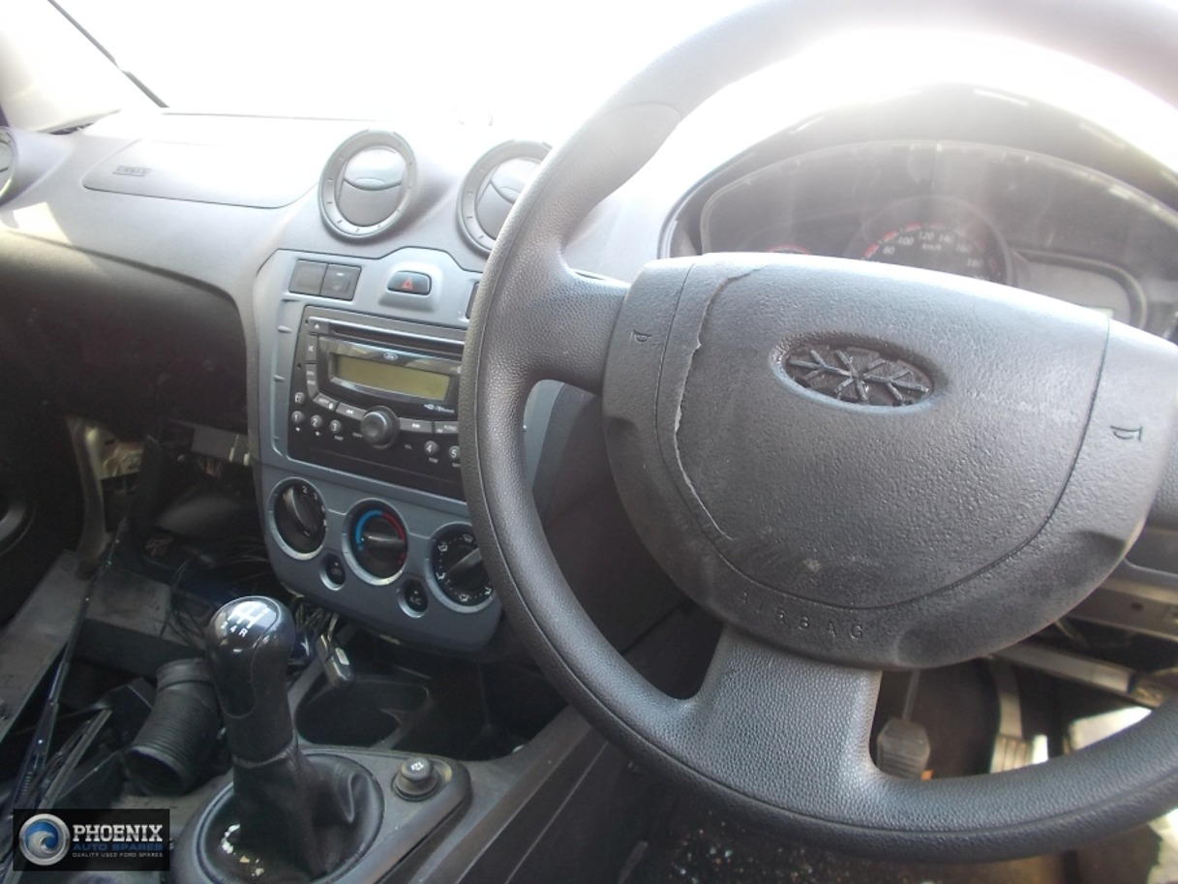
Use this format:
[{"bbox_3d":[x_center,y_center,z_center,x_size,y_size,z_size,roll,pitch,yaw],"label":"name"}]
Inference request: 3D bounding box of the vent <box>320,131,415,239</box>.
[{"bbox_3d":[-0.158,-0.187,0.654,0.083,0.083,0.033,10,-4,21],"label":"vent"}]

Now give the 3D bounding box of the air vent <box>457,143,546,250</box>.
[{"bbox_3d":[-0.049,-0.164,0.602,0.083,0.083,0.033,14,-2,29],"label":"air vent"}]

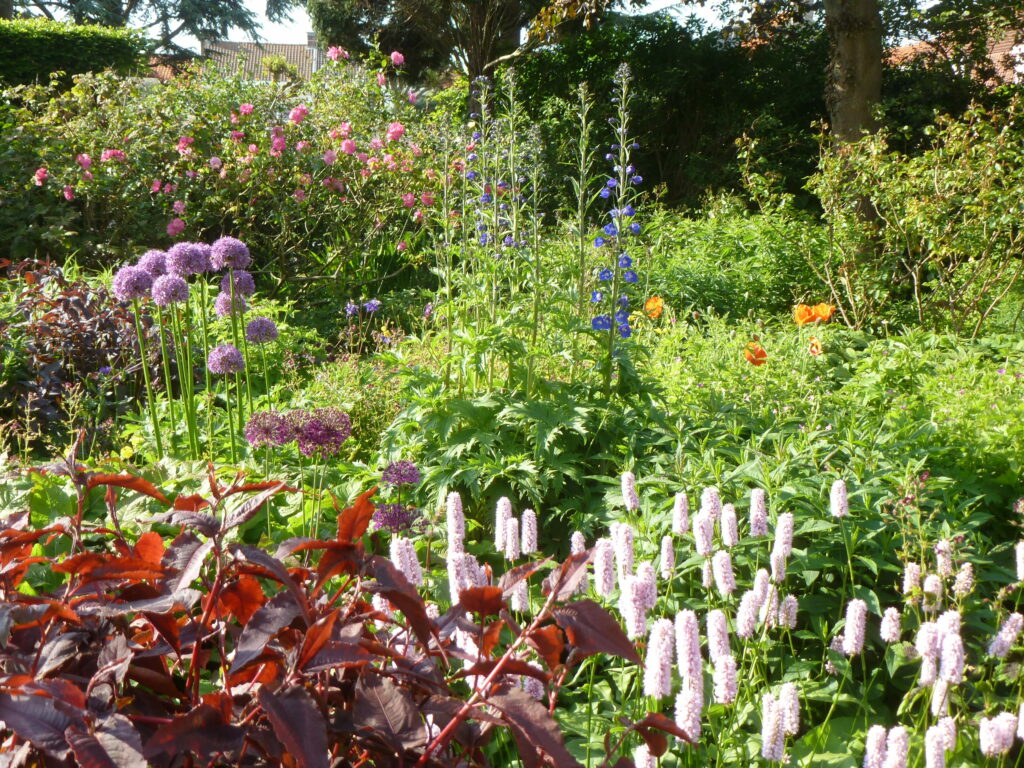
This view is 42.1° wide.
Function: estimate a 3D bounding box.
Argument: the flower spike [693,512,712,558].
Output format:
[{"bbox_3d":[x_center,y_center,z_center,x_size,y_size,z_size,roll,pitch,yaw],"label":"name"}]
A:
[{"bbox_3d":[0.277,0.218,1.930,0.026,0.061,0.026,-5,12,0],"label":"flower spike"}]

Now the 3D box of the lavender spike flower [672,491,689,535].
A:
[{"bbox_3d":[0.272,0.208,2.147,0.024,0.069,0.024,1,9,0],"label":"lavender spike flower"}]

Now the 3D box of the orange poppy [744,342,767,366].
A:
[{"bbox_3d":[0.861,-0.104,4.700,0.078,0.085,0.078,0,12,0],"label":"orange poppy"}]

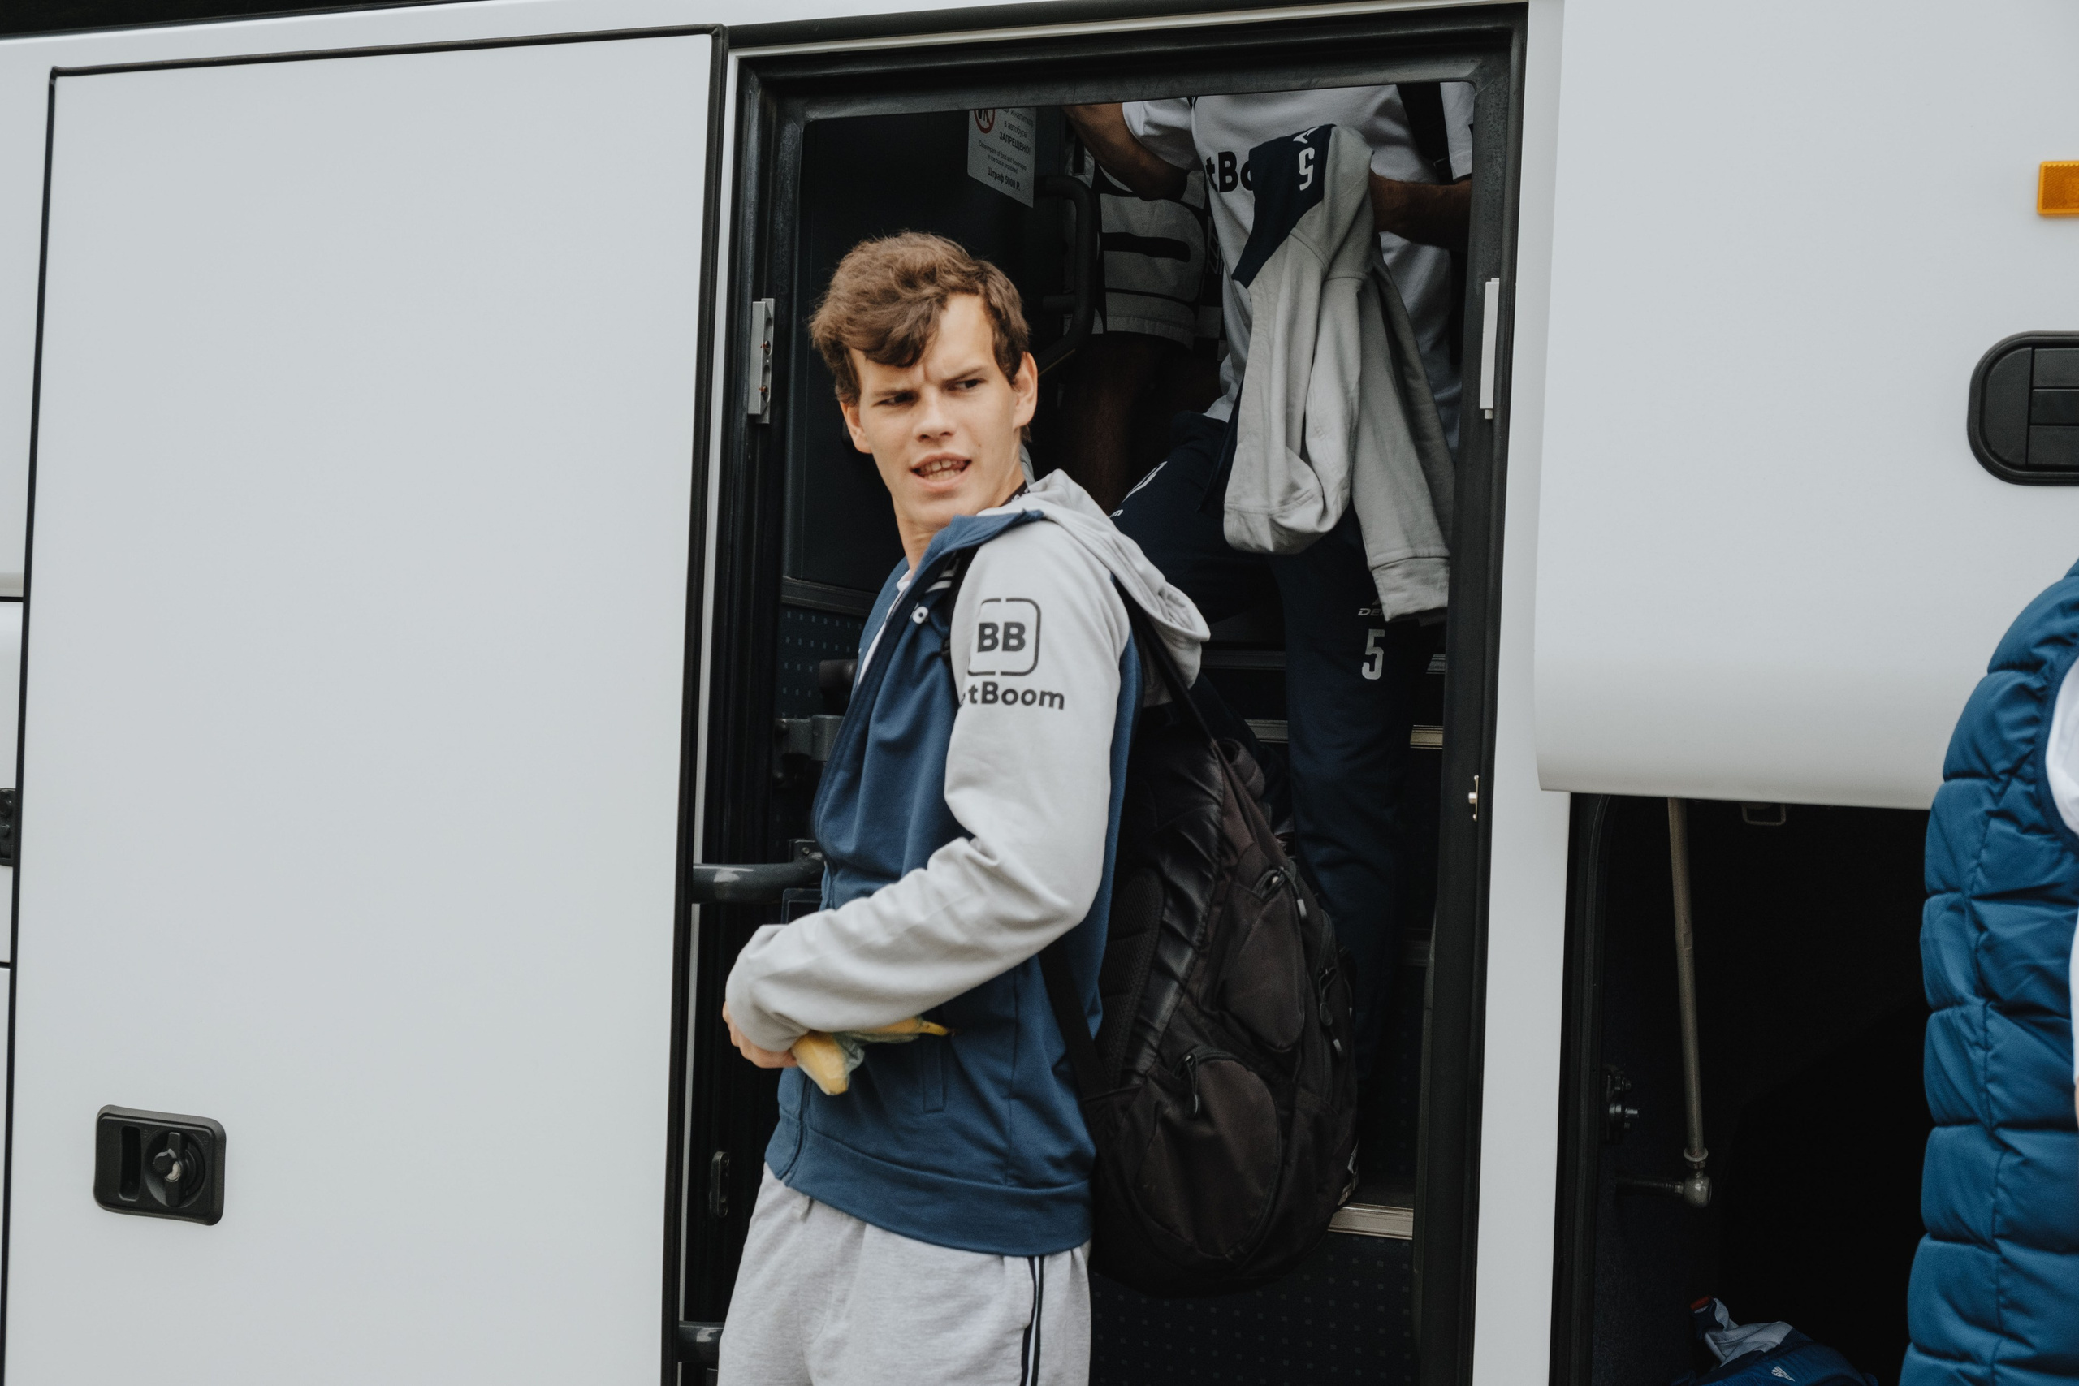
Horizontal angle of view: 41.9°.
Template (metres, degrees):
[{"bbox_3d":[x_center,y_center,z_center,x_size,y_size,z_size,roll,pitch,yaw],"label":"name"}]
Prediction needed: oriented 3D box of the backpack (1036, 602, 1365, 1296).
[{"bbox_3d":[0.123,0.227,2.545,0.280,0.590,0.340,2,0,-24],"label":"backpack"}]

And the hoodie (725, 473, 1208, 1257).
[{"bbox_3d":[-0.068,0.147,2.450,0.460,0.690,0.500,2,0,-24],"label":"hoodie"}]

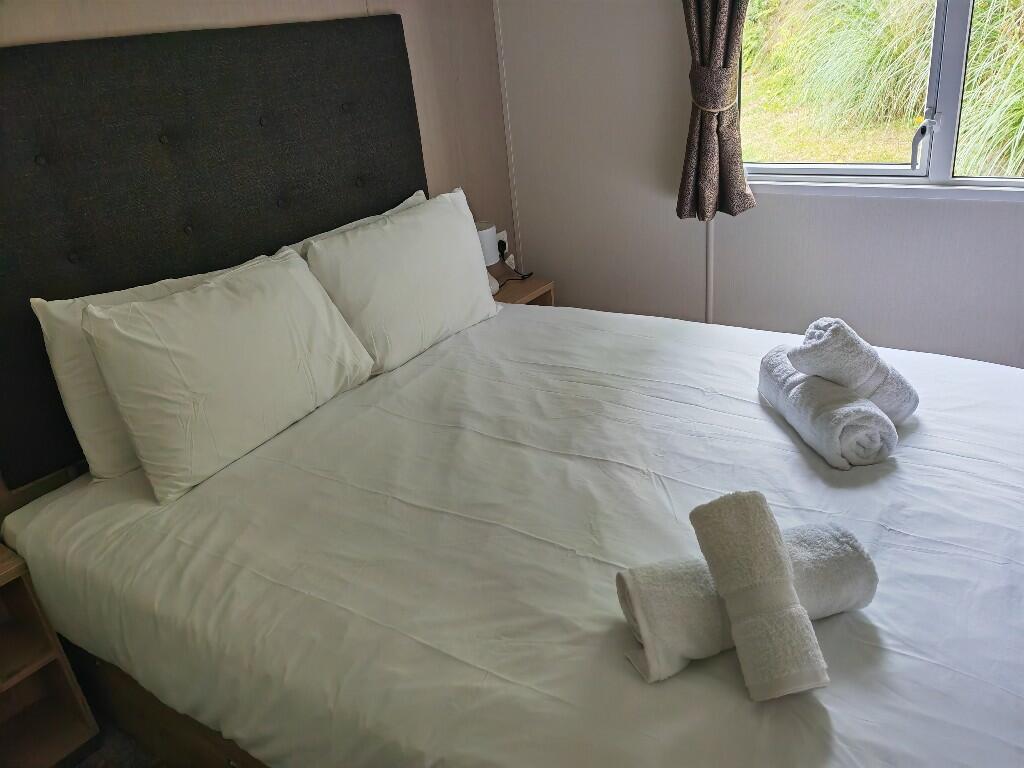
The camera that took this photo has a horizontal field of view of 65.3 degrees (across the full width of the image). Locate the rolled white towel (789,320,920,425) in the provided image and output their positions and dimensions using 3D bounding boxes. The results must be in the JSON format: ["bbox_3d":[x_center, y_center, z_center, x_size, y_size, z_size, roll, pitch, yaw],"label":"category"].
[{"bbox_3d":[0.718,-0.023,1.674,0.268,0.106,0.104,25,13,-25],"label":"rolled white towel"}]

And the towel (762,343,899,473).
[{"bbox_3d":[0.660,0.046,1.710,0.139,0.141,0.327,-9,24,-6],"label":"towel"}]

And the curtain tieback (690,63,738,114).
[{"bbox_3d":[0.632,-0.937,2.538,0.148,0.125,0.106,13,30,36],"label":"curtain tieback"}]

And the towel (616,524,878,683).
[{"bbox_3d":[0.353,0.314,1.208,0.350,0.129,0.135,-12,25,-13],"label":"towel"}]

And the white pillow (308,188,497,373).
[{"bbox_3d":[-0.298,-0.325,2.476,0.163,0.422,0.634,-14,13,44],"label":"white pillow"}]

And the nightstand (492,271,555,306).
[{"bbox_3d":[-0.018,-0.128,3.228,0.246,0.504,0.378,13,30,36],"label":"nightstand"}]

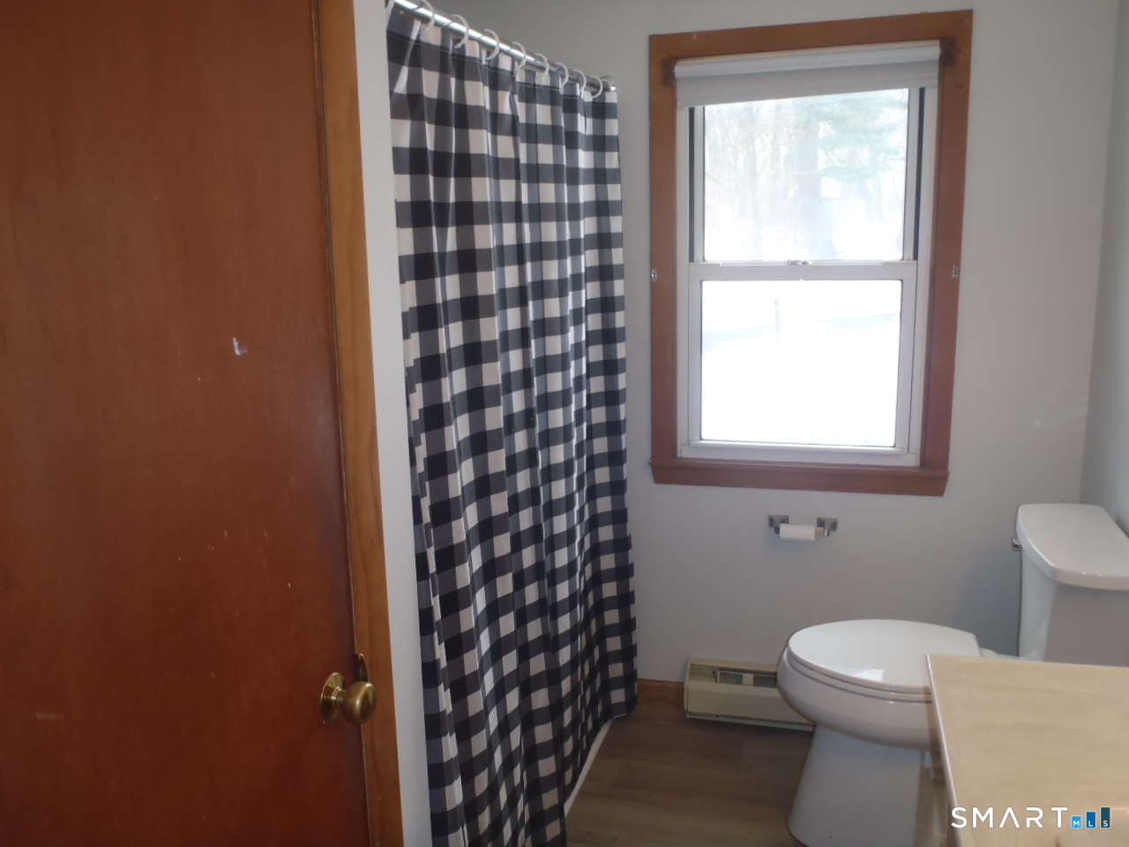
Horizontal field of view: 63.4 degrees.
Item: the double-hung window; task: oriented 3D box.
[{"bbox_3d":[0.681,-0.456,2.662,0.875,1.331,0.120,1,10,15],"label":"double-hung window"}]

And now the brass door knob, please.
[{"bbox_3d":[-0.272,0.356,1.173,0.058,0.065,0.065,1,10,15],"label":"brass door knob"}]

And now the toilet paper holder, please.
[{"bbox_3d":[0.711,0.312,2.729,0.203,0.048,0.080,1,10,15],"label":"toilet paper holder"}]

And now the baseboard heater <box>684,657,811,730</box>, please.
[{"bbox_3d":[0.755,0.858,2.824,0.760,0.179,0.065,1,10,15],"label":"baseboard heater"}]

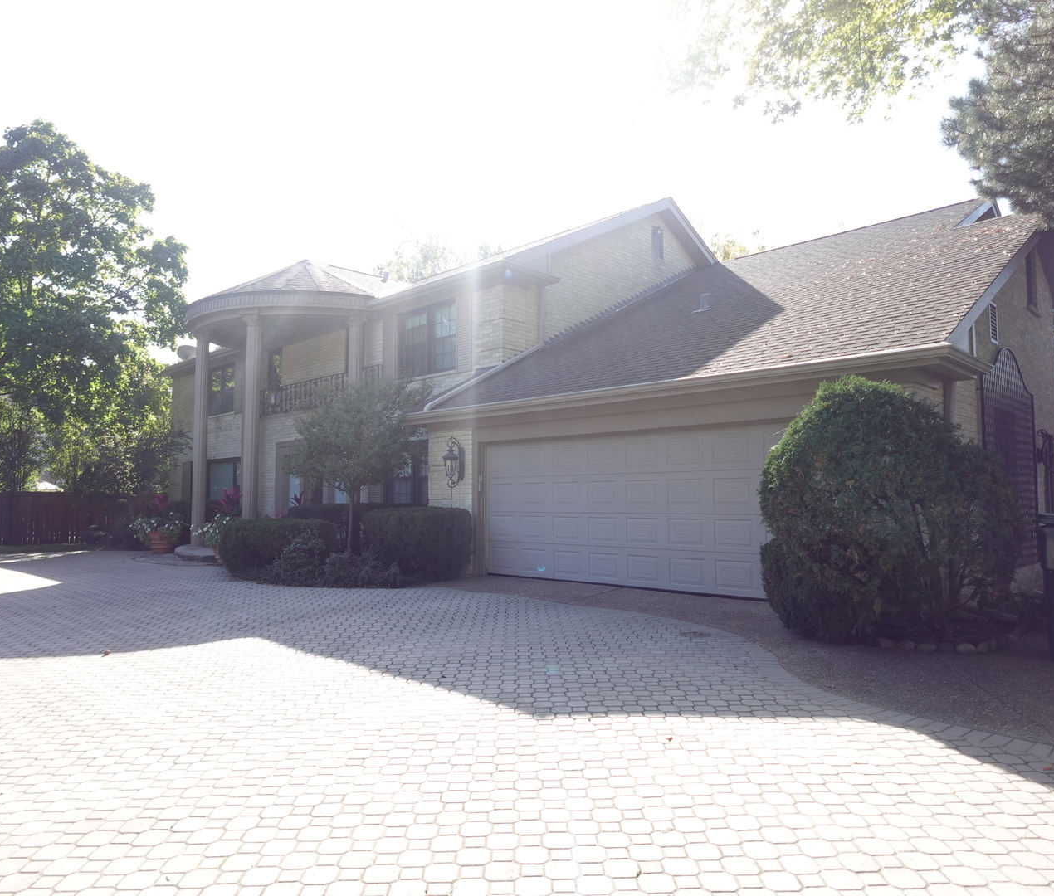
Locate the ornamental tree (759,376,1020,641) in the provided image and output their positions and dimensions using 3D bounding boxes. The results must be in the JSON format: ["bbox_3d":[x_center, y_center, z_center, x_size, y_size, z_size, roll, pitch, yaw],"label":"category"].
[{"bbox_3d":[3.474,0.514,7.152,2.150,2.400,2.100,-4,-5,43],"label":"ornamental tree"}]

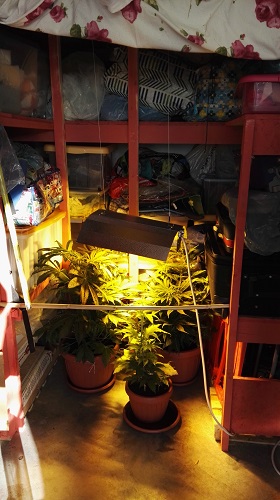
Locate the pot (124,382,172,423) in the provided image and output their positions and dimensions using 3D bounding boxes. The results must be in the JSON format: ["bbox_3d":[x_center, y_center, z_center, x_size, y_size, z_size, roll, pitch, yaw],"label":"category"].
[{"bbox_3d":[0.054,0.821,2.060,0.259,0.201,0.259,0,15,0],"label":"pot"}]

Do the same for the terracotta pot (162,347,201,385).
[{"bbox_3d":[0.257,0.699,2.415,0.287,0.243,0.287,0,15,0],"label":"terracotta pot"}]

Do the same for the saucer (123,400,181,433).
[{"bbox_3d":[0.069,0.909,2.082,0.322,0.034,0.322,0,15,0],"label":"saucer"}]

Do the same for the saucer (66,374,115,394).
[{"bbox_3d":[-0.312,0.820,2.410,0.314,0.036,0.314,0,15,0],"label":"saucer"}]

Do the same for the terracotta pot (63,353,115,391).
[{"bbox_3d":[-0.312,0.703,2.377,0.358,0.262,0.358,0,15,0],"label":"terracotta pot"}]

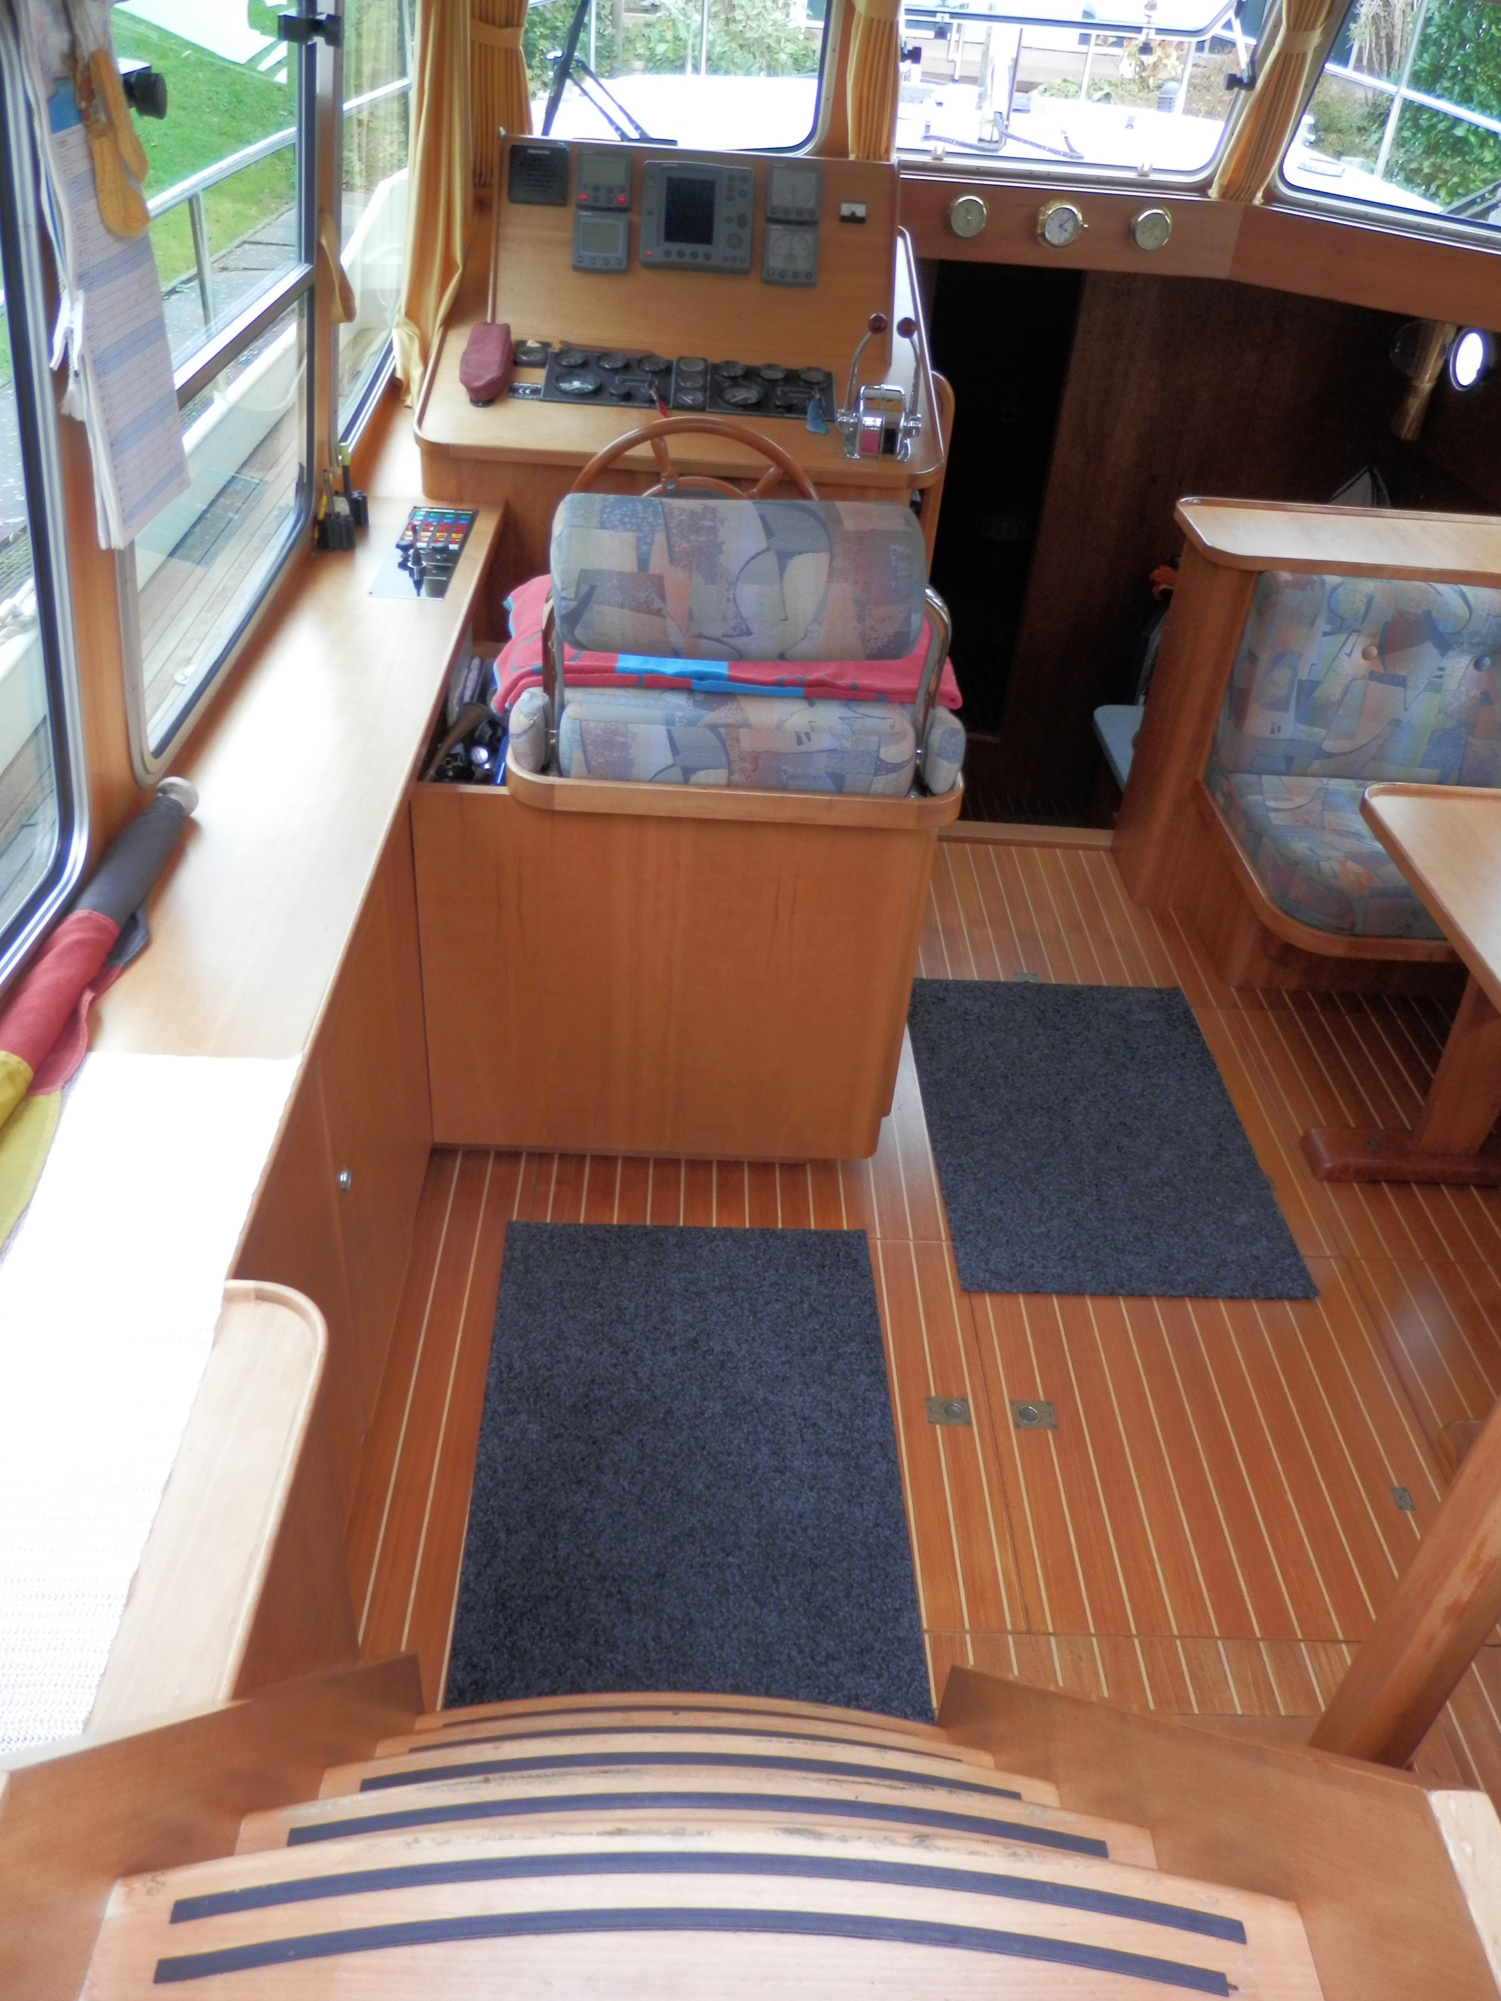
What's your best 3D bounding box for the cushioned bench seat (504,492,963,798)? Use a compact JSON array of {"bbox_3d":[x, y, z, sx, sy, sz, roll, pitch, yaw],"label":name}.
[{"bbox_3d":[-0.011,-0.614,2.165,0.647,0.396,0.524,2,37,-3],"label":"cushioned bench seat"}]

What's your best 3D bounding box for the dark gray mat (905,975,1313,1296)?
[{"bbox_3d":[0.607,0.213,2.609,0.578,0.010,0.829,2,37,-3],"label":"dark gray mat"}]

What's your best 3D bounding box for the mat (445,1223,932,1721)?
[{"bbox_3d":[-0.083,0.612,2.011,0.581,0.010,0.824,2,37,-3],"label":"mat"}]

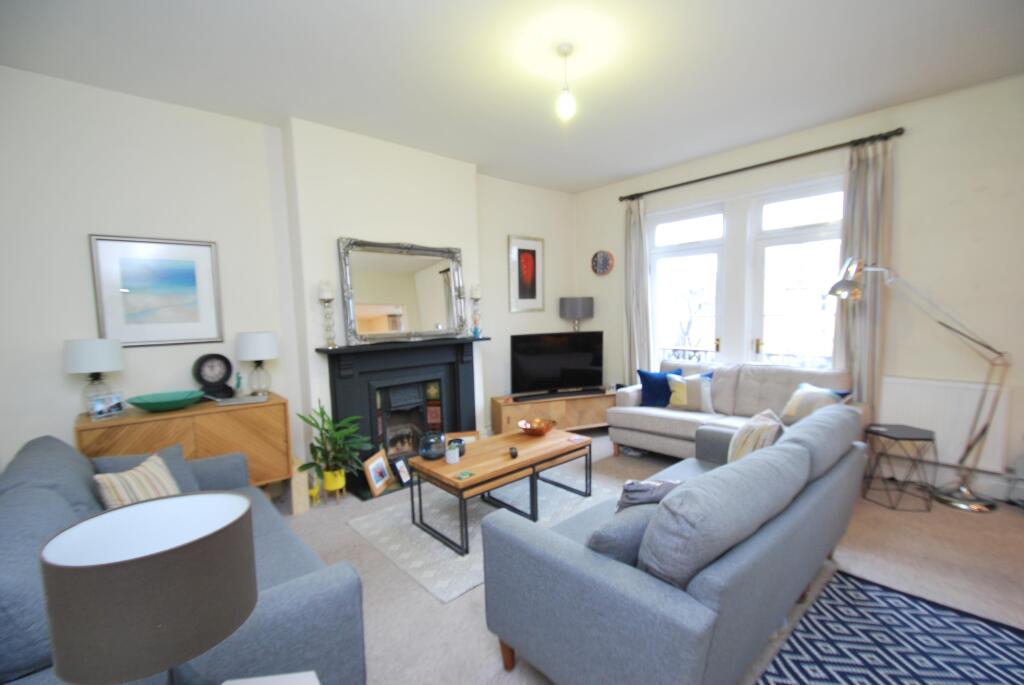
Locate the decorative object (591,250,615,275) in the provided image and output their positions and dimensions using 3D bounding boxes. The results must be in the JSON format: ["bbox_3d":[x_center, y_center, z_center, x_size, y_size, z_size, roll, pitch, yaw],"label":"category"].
[{"bbox_3d":[1.159,-1.020,5.468,0.050,0.304,0.304,-5,6,-39],"label":"decorative object"}]

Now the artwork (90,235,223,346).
[{"bbox_3d":[-2.280,-0.326,2.787,0.630,0.690,0.030,-5,6,-41],"label":"artwork"}]

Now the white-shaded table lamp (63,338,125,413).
[{"bbox_3d":[-2.650,0.222,2.716,0.270,0.490,0.270,-5,6,-39],"label":"white-shaded table lamp"}]

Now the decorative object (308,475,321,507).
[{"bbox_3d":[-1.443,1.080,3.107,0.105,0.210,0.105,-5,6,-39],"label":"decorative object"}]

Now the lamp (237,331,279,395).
[{"bbox_3d":[-1.800,0.159,3.045,0.242,0.467,0.242,-5,6,-41],"label":"lamp"}]

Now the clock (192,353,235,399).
[{"bbox_3d":[-1.976,0.225,2.841,0.225,0.300,0.130,-6,7,-44],"label":"clock"}]

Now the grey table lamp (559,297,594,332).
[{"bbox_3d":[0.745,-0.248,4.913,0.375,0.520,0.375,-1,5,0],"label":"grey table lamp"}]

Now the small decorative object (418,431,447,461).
[{"bbox_3d":[-0.533,0.676,2.830,0.183,0.170,0.183,-1,5,0],"label":"small decorative object"}]

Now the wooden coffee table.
[{"bbox_3d":[-0.040,0.957,2.996,1.186,0.436,0.575,-5,6,-42],"label":"wooden coffee table"}]

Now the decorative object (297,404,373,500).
[{"bbox_3d":[-1.267,0.769,3.085,0.460,0.740,0.420,-5,6,-41],"label":"decorative object"}]

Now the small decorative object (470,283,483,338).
[{"bbox_3d":[-0.353,-0.310,4.220,0.103,0.541,0.103,-1,5,0],"label":"small decorative object"}]

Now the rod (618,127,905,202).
[{"bbox_3d":[2.096,-1.641,4.146,0.090,0.060,2.553,-5,6,-39],"label":"rod"}]

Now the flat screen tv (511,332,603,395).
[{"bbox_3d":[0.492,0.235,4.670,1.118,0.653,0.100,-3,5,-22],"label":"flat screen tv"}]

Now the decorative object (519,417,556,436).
[{"bbox_3d":[0.198,0.666,3.316,0.295,0.085,0.281,-1,5,0],"label":"decorative object"}]

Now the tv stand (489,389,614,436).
[{"bbox_3d":[0.477,0.779,4.578,1.343,0.404,0.345,-3,5,-18],"label":"tv stand"}]

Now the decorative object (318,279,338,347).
[{"bbox_3d":[-1.365,-0.207,3.184,0.110,0.500,0.110,-5,6,-41],"label":"decorative object"}]

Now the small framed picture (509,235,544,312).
[{"bbox_3d":[0.191,-0.780,4.917,0.550,0.850,0.030,-5,6,-41],"label":"small framed picture"}]

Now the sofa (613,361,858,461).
[{"bbox_3d":[1.912,0.667,3.753,1.931,0.824,0.866,3,6,39],"label":"sofa"}]

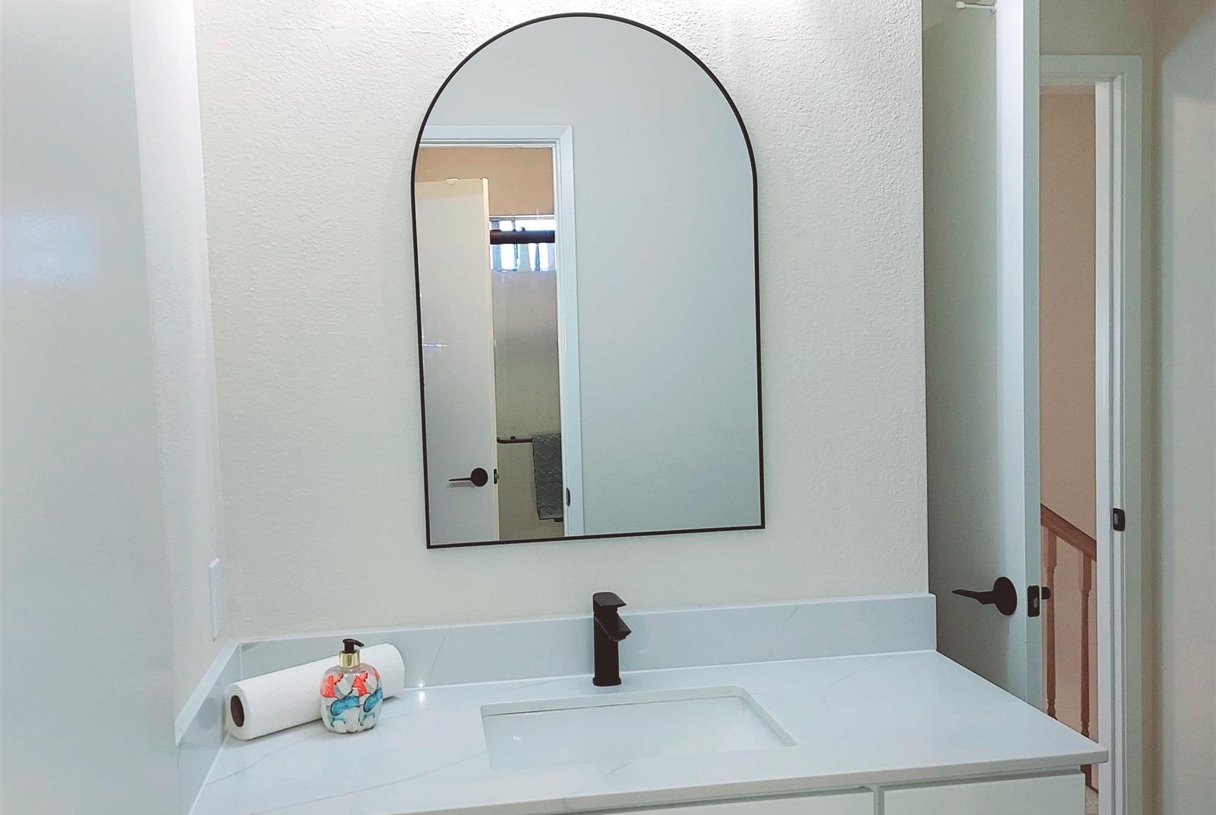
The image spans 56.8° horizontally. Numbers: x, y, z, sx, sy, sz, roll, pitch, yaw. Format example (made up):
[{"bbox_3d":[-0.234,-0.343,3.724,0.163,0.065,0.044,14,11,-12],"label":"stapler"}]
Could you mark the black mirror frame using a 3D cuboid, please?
[{"bbox_3d":[-0.026,-0.226,1.982,0.605,0.914,0.027,-2,3,-9],"label":"black mirror frame"}]

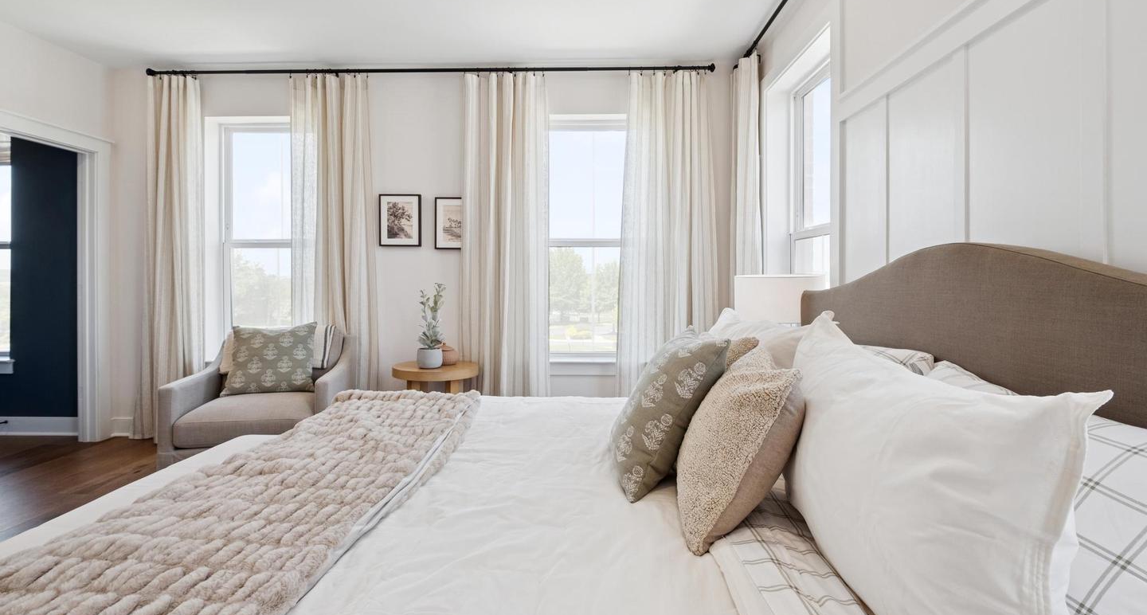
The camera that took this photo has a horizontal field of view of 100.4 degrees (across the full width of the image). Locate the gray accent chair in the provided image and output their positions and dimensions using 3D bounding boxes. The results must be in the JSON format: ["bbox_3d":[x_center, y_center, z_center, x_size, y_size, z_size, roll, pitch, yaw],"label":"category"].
[{"bbox_3d":[-1.749,0.574,2.857,0.800,0.840,0.760,0,1,-13],"label":"gray accent chair"}]

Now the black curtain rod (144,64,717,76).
[{"bbox_3d":[-1.011,-1.682,3.391,4.080,0.060,0.090,0,1,1],"label":"black curtain rod"}]

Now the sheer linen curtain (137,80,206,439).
[{"bbox_3d":[-2.909,-0.360,3.428,0.490,2.620,0.140,0,1,1],"label":"sheer linen curtain"}]

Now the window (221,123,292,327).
[{"bbox_3d":[-2.287,-0.507,3.656,0.840,1.830,0.120,0,1,1],"label":"window"}]

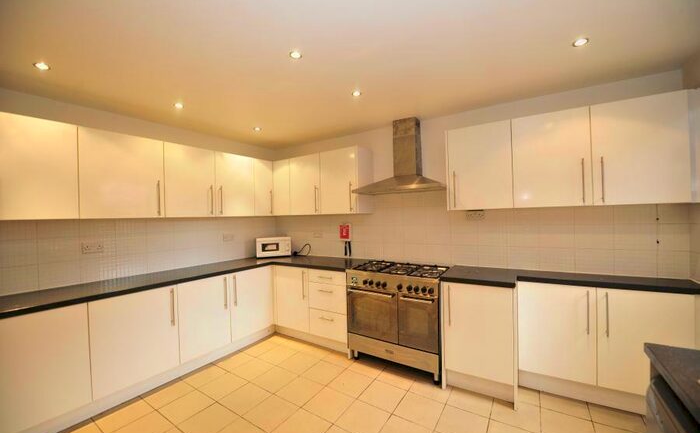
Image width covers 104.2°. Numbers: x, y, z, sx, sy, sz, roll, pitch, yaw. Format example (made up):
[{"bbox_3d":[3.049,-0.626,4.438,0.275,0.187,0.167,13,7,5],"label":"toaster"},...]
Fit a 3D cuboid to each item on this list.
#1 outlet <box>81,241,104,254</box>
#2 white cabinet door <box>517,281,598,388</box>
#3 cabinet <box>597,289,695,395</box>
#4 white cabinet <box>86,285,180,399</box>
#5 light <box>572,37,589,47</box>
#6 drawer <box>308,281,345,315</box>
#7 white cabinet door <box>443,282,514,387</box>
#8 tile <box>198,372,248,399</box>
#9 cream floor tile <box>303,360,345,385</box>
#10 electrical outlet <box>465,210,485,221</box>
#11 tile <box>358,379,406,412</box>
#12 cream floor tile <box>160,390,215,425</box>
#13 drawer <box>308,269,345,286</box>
[{"bbox_3d":[-2.200,0.266,2.333,0.012,0.090,0.148,-1,-1,33],"label":"outlet"},{"bbox_3d":[1.593,0.881,2.112,0.490,0.715,0.030,-1,0,32],"label":"white cabinet door"},{"bbox_3d":[2.061,0.855,1.969,0.480,0.715,0.340,-2,0,32],"label":"cabinet"},{"bbox_3d":[-1.891,0.960,2.303,0.560,0.704,0.590,-1,0,33],"label":"white cabinet"},{"bbox_3d":[1.375,-1.041,1.625,0.088,0.020,0.088,-1,-1,33],"label":"light"},{"bbox_3d":[-0.116,0.850,3.075,0.497,0.288,0.520,-1,0,33],"label":"drawer"},{"bbox_3d":[1.007,0.898,2.145,0.490,0.715,0.030,-1,0,32],"label":"white cabinet door"},{"bbox_3d":[-1.069,1.448,2.317,0.298,0.010,0.298,-1,-1,33],"label":"tile"},{"bbox_3d":[-0.241,1.437,2.489,0.298,0.010,0.298,-1,-1,33],"label":"cream floor tile"},{"bbox_3d":[1.211,0.000,2.634,0.156,0.092,0.018,-1,0,33],"label":"electrical outlet"},{"bbox_3d":[0.262,1.423,2.162,0.298,0.010,0.298,-1,-1,33],"label":"tile"},{"bbox_3d":[-1.235,1.453,2.067,0.300,0.010,0.301,-1,0,33],"label":"cream floor tile"},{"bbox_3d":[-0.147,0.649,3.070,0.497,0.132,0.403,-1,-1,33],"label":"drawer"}]

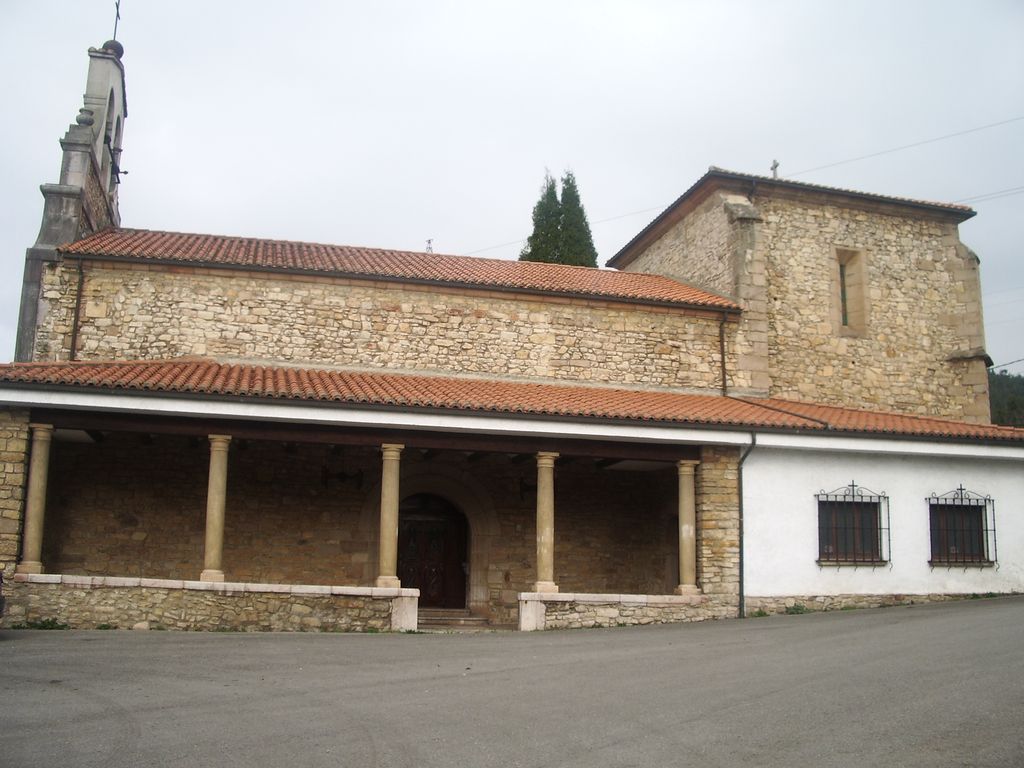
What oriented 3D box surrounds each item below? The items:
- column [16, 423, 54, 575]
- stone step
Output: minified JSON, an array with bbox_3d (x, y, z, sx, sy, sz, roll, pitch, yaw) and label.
[{"bbox_3d":[-7.943,1.915,17.308,0.388,2.471,0.388,4,-10,-11],"label":"column"},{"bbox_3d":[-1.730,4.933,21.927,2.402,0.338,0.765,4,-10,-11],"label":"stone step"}]

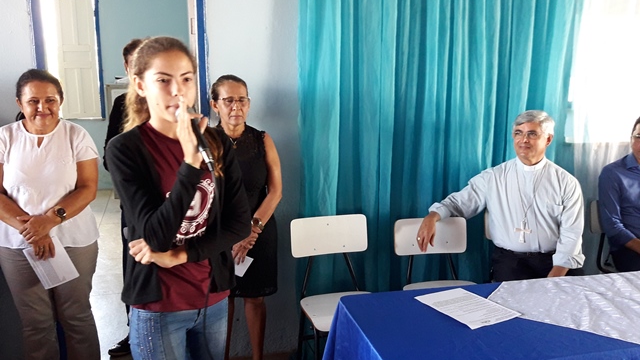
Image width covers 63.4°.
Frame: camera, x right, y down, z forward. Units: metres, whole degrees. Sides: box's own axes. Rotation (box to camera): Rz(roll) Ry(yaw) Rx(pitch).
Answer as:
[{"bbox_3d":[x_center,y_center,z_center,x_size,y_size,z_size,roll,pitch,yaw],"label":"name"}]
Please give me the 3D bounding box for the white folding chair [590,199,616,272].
[{"bbox_3d":[1.863,0.579,3.003,0.430,0.840,0.520,-1,13,-11],"label":"white folding chair"}]

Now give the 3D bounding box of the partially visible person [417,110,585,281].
[{"bbox_3d":[1.015,0.388,2.570,0.850,1.370,0.680,2,13,5],"label":"partially visible person"}]

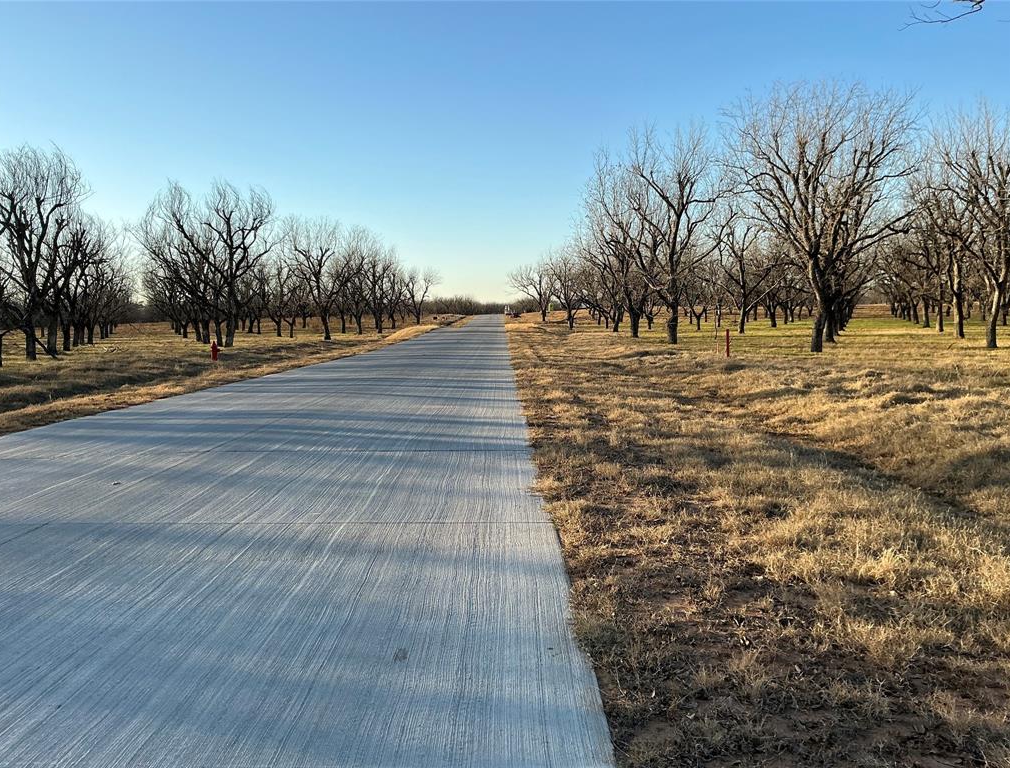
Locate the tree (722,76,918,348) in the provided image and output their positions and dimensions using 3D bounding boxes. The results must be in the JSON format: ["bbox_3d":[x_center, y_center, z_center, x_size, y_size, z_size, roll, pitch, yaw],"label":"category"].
[{"bbox_3d":[12.360,-6.530,32.550,7.500,10.500,7.300,1,5,21],"label":"tree"}]

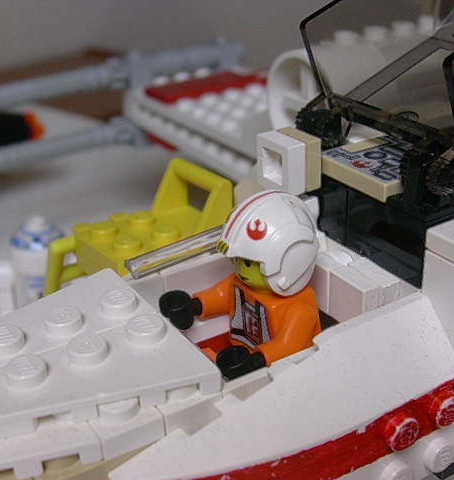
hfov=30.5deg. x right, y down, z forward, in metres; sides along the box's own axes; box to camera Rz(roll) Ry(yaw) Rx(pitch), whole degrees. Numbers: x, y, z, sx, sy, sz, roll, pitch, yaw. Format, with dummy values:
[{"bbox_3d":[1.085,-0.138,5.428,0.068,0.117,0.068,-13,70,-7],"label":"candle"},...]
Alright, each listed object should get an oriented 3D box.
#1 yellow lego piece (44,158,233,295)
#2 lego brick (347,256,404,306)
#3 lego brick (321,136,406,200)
[{"bbox_3d":[-0.015,-0.001,0.148,0.032,0.021,0.017,-16,28,-34],"label":"yellow lego piece"},{"bbox_3d":[0.022,0.008,0.126,0.003,0.008,0.008,-17,31,-27],"label":"lego brick"},{"bbox_3d":[0.025,-0.012,0.129,0.015,0.003,0.016,-18,31,-27],"label":"lego brick"}]

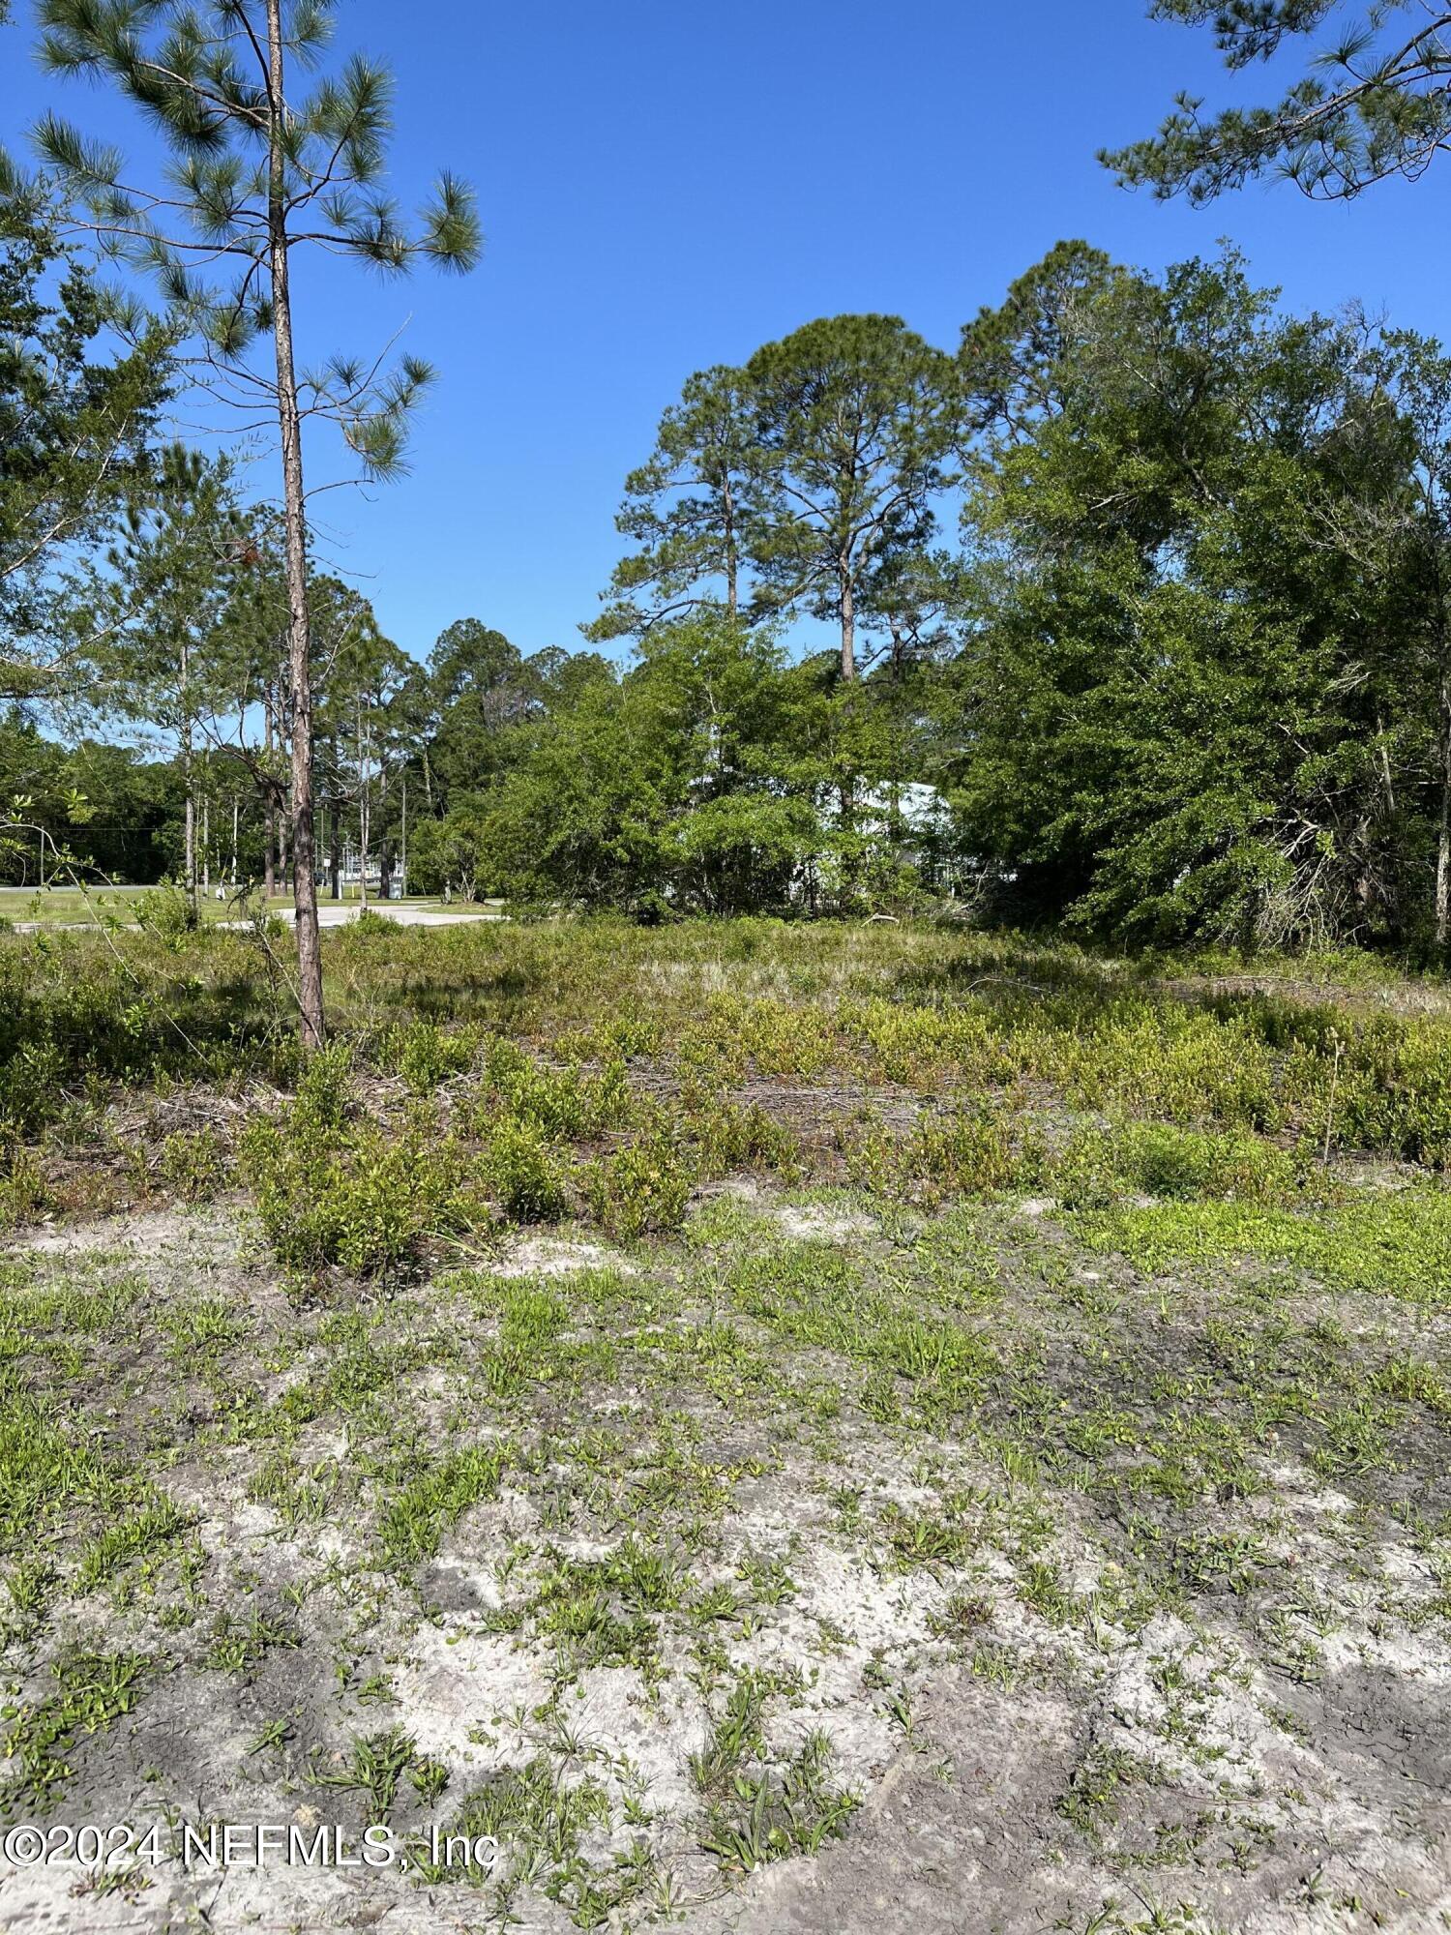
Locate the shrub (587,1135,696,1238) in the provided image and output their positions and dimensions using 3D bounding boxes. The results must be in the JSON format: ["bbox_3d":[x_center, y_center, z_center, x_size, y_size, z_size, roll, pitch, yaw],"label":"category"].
[{"bbox_3d":[-0.362,0.925,6.270,0.469,0.390,0.431,0,4,0],"label":"shrub"}]

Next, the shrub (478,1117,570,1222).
[{"bbox_3d":[-0.907,0.895,6.536,0.405,0.412,0.373,0,4,0],"label":"shrub"}]

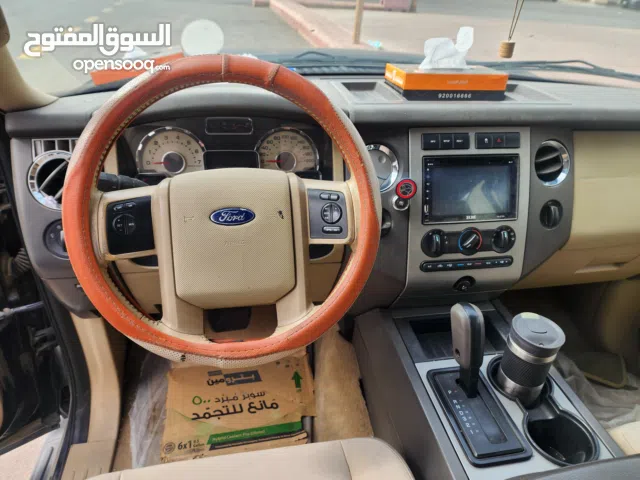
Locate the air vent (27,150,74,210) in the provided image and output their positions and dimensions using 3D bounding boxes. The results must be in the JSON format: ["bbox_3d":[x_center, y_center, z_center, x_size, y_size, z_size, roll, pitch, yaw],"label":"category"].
[{"bbox_3d":[-0.388,-0.090,0.644,0.090,0.090,0.040,-2,6,-4],"label":"air vent"}]

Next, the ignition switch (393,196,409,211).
[{"bbox_3d":[0.141,-0.065,0.741,0.029,0.029,0.024,-3,6,-7],"label":"ignition switch"}]

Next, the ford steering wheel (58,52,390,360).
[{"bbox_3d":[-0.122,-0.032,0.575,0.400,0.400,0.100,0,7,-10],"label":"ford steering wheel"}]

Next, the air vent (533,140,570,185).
[{"bbox_3d":[0.442,-0.148,0.826,0.088,0.090,0.040,-4,7,-19],"label":"air vent"}]

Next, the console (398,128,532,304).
[{"bbox_3d":[0.258,-0.045,0.790,0.243,0.310,0.080,-3,7,-12],"label":"console"}]

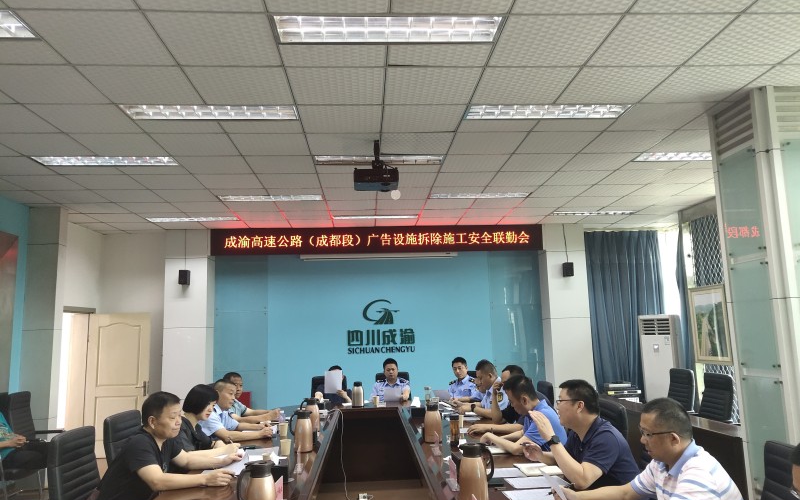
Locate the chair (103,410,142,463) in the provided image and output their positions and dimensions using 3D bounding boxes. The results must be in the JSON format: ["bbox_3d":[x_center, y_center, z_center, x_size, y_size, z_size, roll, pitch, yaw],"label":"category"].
[{"bbox_3d":[-1.594,1.677,4.089,0.640,1.060,0.580,-1,-8,-3],"label":"chair"}]

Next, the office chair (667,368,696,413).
[{"bbox_3d":[3.078,1.965,6.968,0.630,1.100,0.580,-1,-8,-3],"label":"office chair"}]

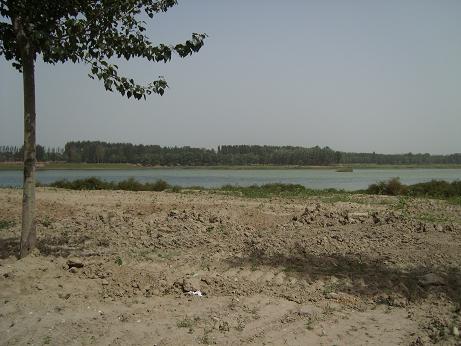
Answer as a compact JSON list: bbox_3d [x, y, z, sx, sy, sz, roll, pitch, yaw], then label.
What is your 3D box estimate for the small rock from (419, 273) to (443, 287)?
[{"bbox_3d":[2.689,1.425,6.237,0.341,0.136,0.245,0,1,0],"label":"small rock"}]

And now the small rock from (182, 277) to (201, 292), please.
[{"bbox_3d":[-0.495,1.415,5.918,0.224,0.164,0.179,0,1,0],"label":"small rock"}]

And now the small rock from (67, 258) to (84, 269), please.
[{"bbox_3d":[-2.417,1.411,7.269,0.275,0.122,0.193,0,1,0],"label":"small rock"}]

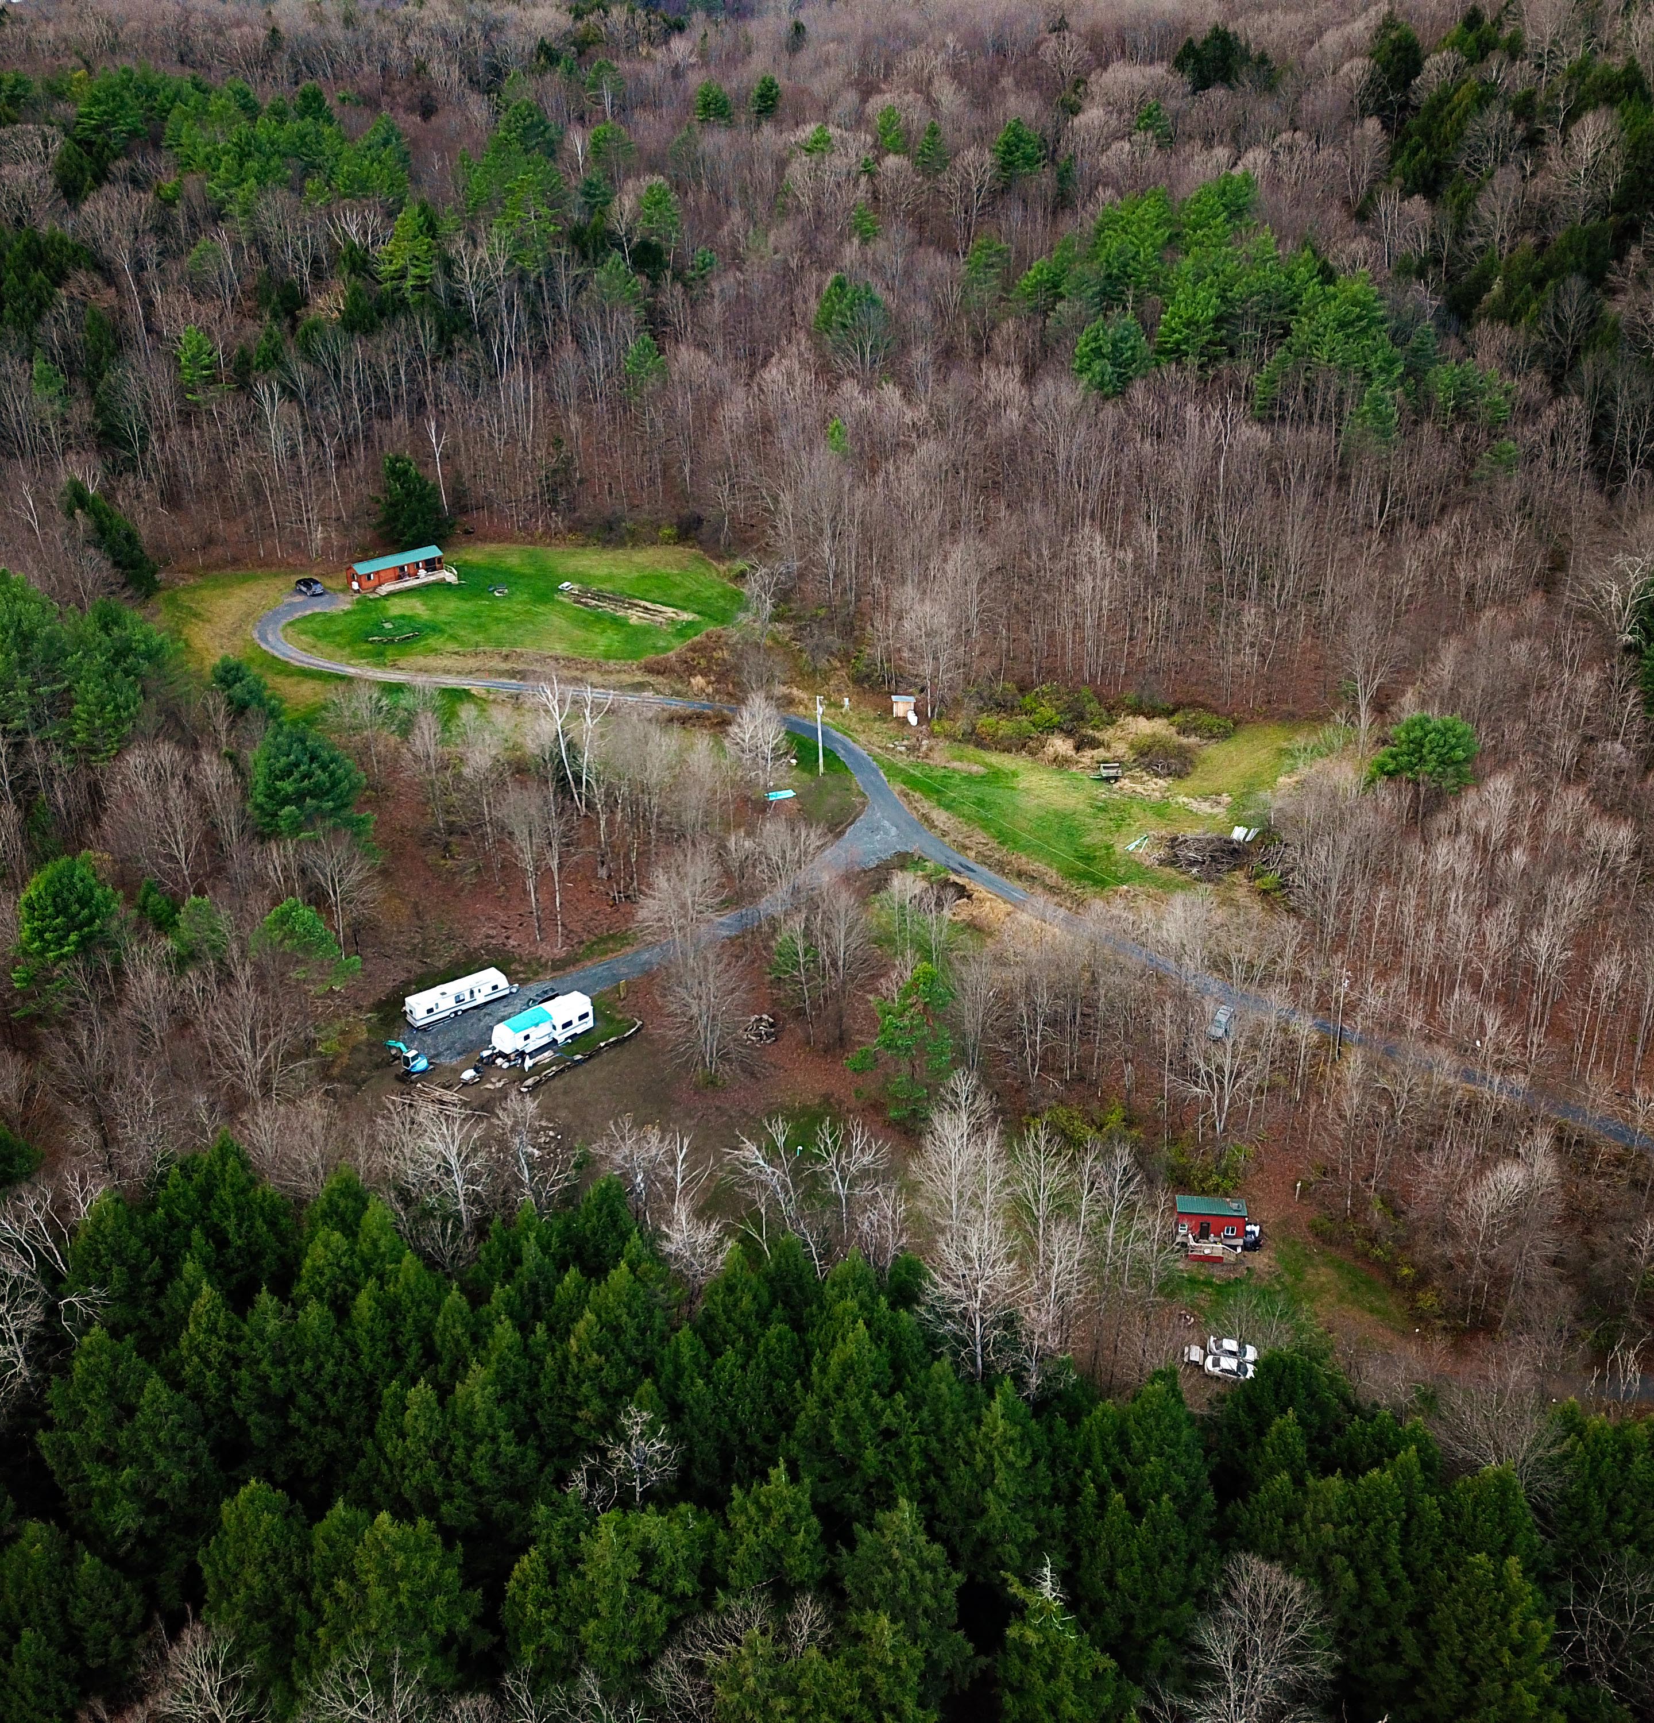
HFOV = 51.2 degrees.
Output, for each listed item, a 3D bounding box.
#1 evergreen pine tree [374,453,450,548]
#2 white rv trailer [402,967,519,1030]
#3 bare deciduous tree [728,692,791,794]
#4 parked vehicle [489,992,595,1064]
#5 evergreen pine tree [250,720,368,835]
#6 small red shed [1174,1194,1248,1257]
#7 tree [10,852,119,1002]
[{"bbox_3d":[-68.164,-58.916,281.187,11.800,16.800,11.800,-1,27,0],"label":"evergreen pine tree"},{"bbox_3d":[-38.630,14.174,180.666,11.300,2.650,2.450,-20,33,-32],"label":"white rv trailer"},{"bbox_3d":[-7.892,-14.929,213.936,7.900,13.500,7.900,-1,27,0],"label":"bare deciduous tree"},{"bbox_3d":[-28.346,16.680,172.444,10.400,3.450,2.500,-23,34,-37],"label":"parked vehicle"},{"bbox_3d":[-58.519,-7.881,194.141,13.000,17.000,13.000,-1,27,0],"label":"evergreen pine tree"},{"bbox_3d":[36.142,33.658,162.359,6.400,3.500,3.400,1,27,5],"label":"small red shed"},{"bbox_3d":[-78.357,7.583,177.141,10.500,17.000,10.500,-1,27,0],"label":"tree"}]

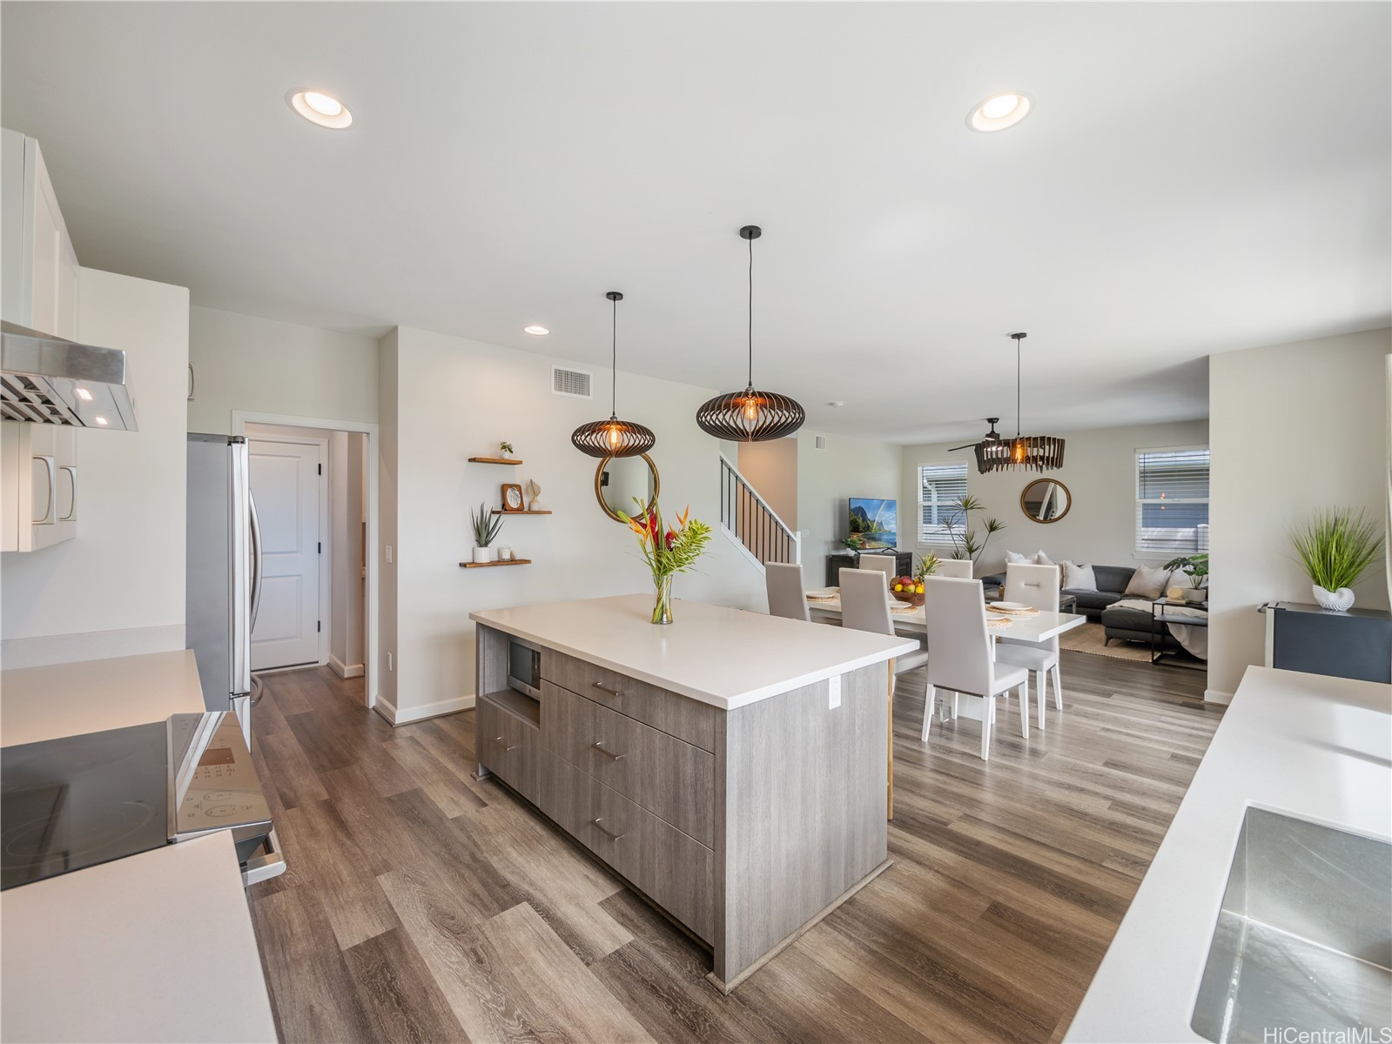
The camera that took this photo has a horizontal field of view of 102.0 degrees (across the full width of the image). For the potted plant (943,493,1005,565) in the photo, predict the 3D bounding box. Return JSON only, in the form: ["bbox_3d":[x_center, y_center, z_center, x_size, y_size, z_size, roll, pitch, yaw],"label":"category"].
[{"bbox_3d":[4.325,0.492,8.826,0.830,1.850,0.900,0,0,-43],"label":"potted plant"}]

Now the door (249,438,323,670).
[{"bbox_3d":[-3.887,0.301,5.067,0.840,2.055,0.045,0,0,-43],"label":"door"}]

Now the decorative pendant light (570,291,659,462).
[{"bbox_3d":[-0.478,-0.860,3.315,0.492,0.950,0.492,0,1,-8],"label":"decorative pendant light"}]

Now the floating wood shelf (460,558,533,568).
[{"bbox_3d":[-1.500,0.318,4.244,0.495,0.025,0.138,0,0,-43],"label":"floating wood shelf"}]

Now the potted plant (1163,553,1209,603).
[{"bbox_3d":[5.099,0.573,5.769,0.543,0.492,0.482,1,1,41],"label":"potted plant"}]

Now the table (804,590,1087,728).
[{"bbox_3d":[1.661,1.038,4.437,1.005,0.755,2.145,0,0,-43],"label":"table"}]

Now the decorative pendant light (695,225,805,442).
[{"bbox_3d":[0.249,-0.849,2.559,0.492,0.950,0.492,0,1,6],"label":"decorative pendant light"}]

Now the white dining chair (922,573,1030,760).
[{"bbox_3d":[1.788,0.885,3.655,0.650,1.067,0.445,0,0,-43],"label":"white dining chair"}]

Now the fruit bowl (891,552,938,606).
[{"bbox_3d":[1.777,0.470,4.529,0.422,0.392,0.422,0,1,21],"label":"fruit bowl"}]

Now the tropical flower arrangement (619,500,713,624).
[{"bbox_3d":[-0.171,0.212,3.119,0.502,0.664,0.422,0,1,-3],"label":"tropical flower arrangement"}]

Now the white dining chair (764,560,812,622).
[{"bbox_3d":[0.908,0.889,4.753,0.623,1.080,0.452,0,1,-42],"label":"white dining chair"}]

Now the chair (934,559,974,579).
[{"bbox_3d":[2.041,0.890,4.808,0.623,1.080,0.452,0,1,-42],"label":"chair"}]

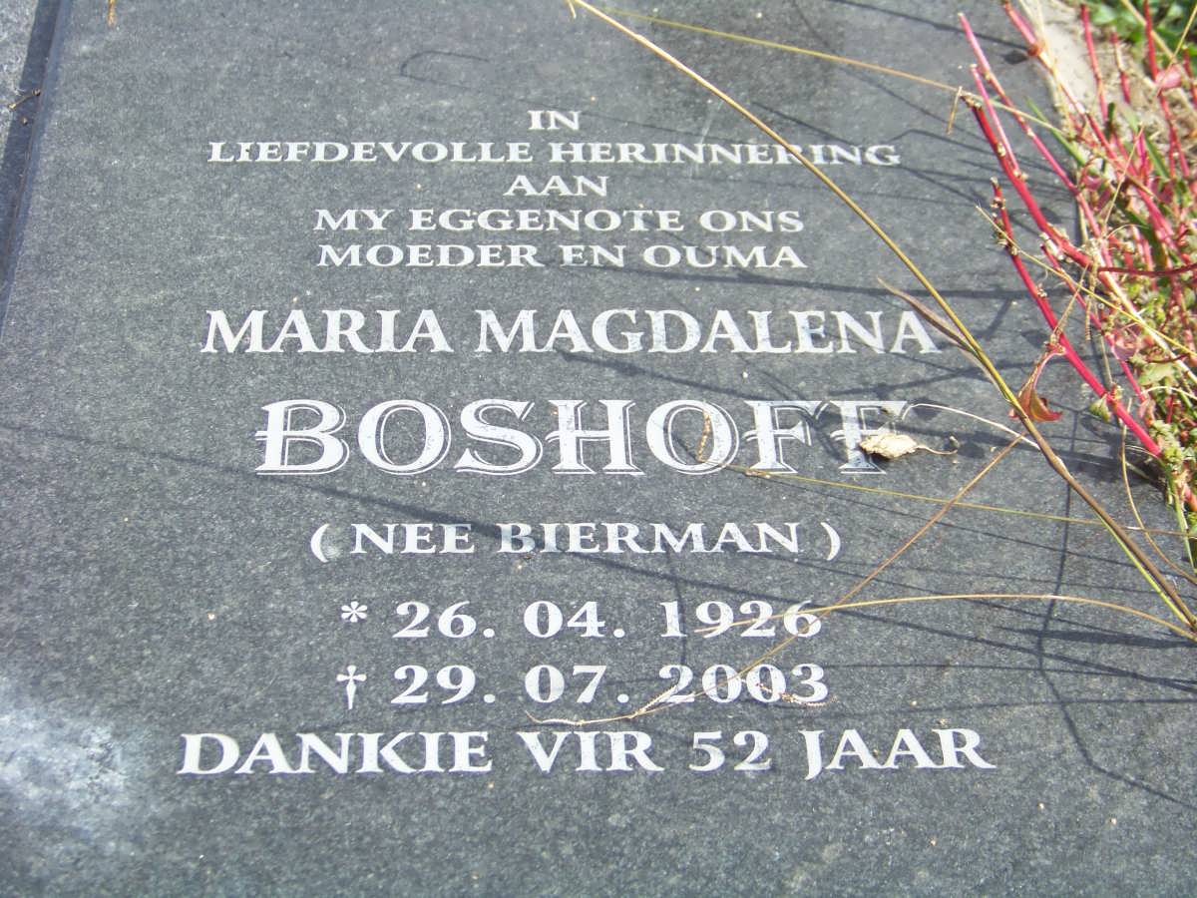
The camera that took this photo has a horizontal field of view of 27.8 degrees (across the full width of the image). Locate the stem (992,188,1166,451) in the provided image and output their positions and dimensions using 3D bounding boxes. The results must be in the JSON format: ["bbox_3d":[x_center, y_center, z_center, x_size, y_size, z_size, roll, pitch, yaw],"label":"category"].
[{"bbox_3d":[0.262,-0.069,1.336,0.024,0.201,0.018,-27,29,20],"label":"stem"}]

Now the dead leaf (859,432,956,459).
[{"bbox_3d":[0.177,-0.002,1.387,0.054,0.008,0.015,2,42,-1],"label":"dead leaf"}]

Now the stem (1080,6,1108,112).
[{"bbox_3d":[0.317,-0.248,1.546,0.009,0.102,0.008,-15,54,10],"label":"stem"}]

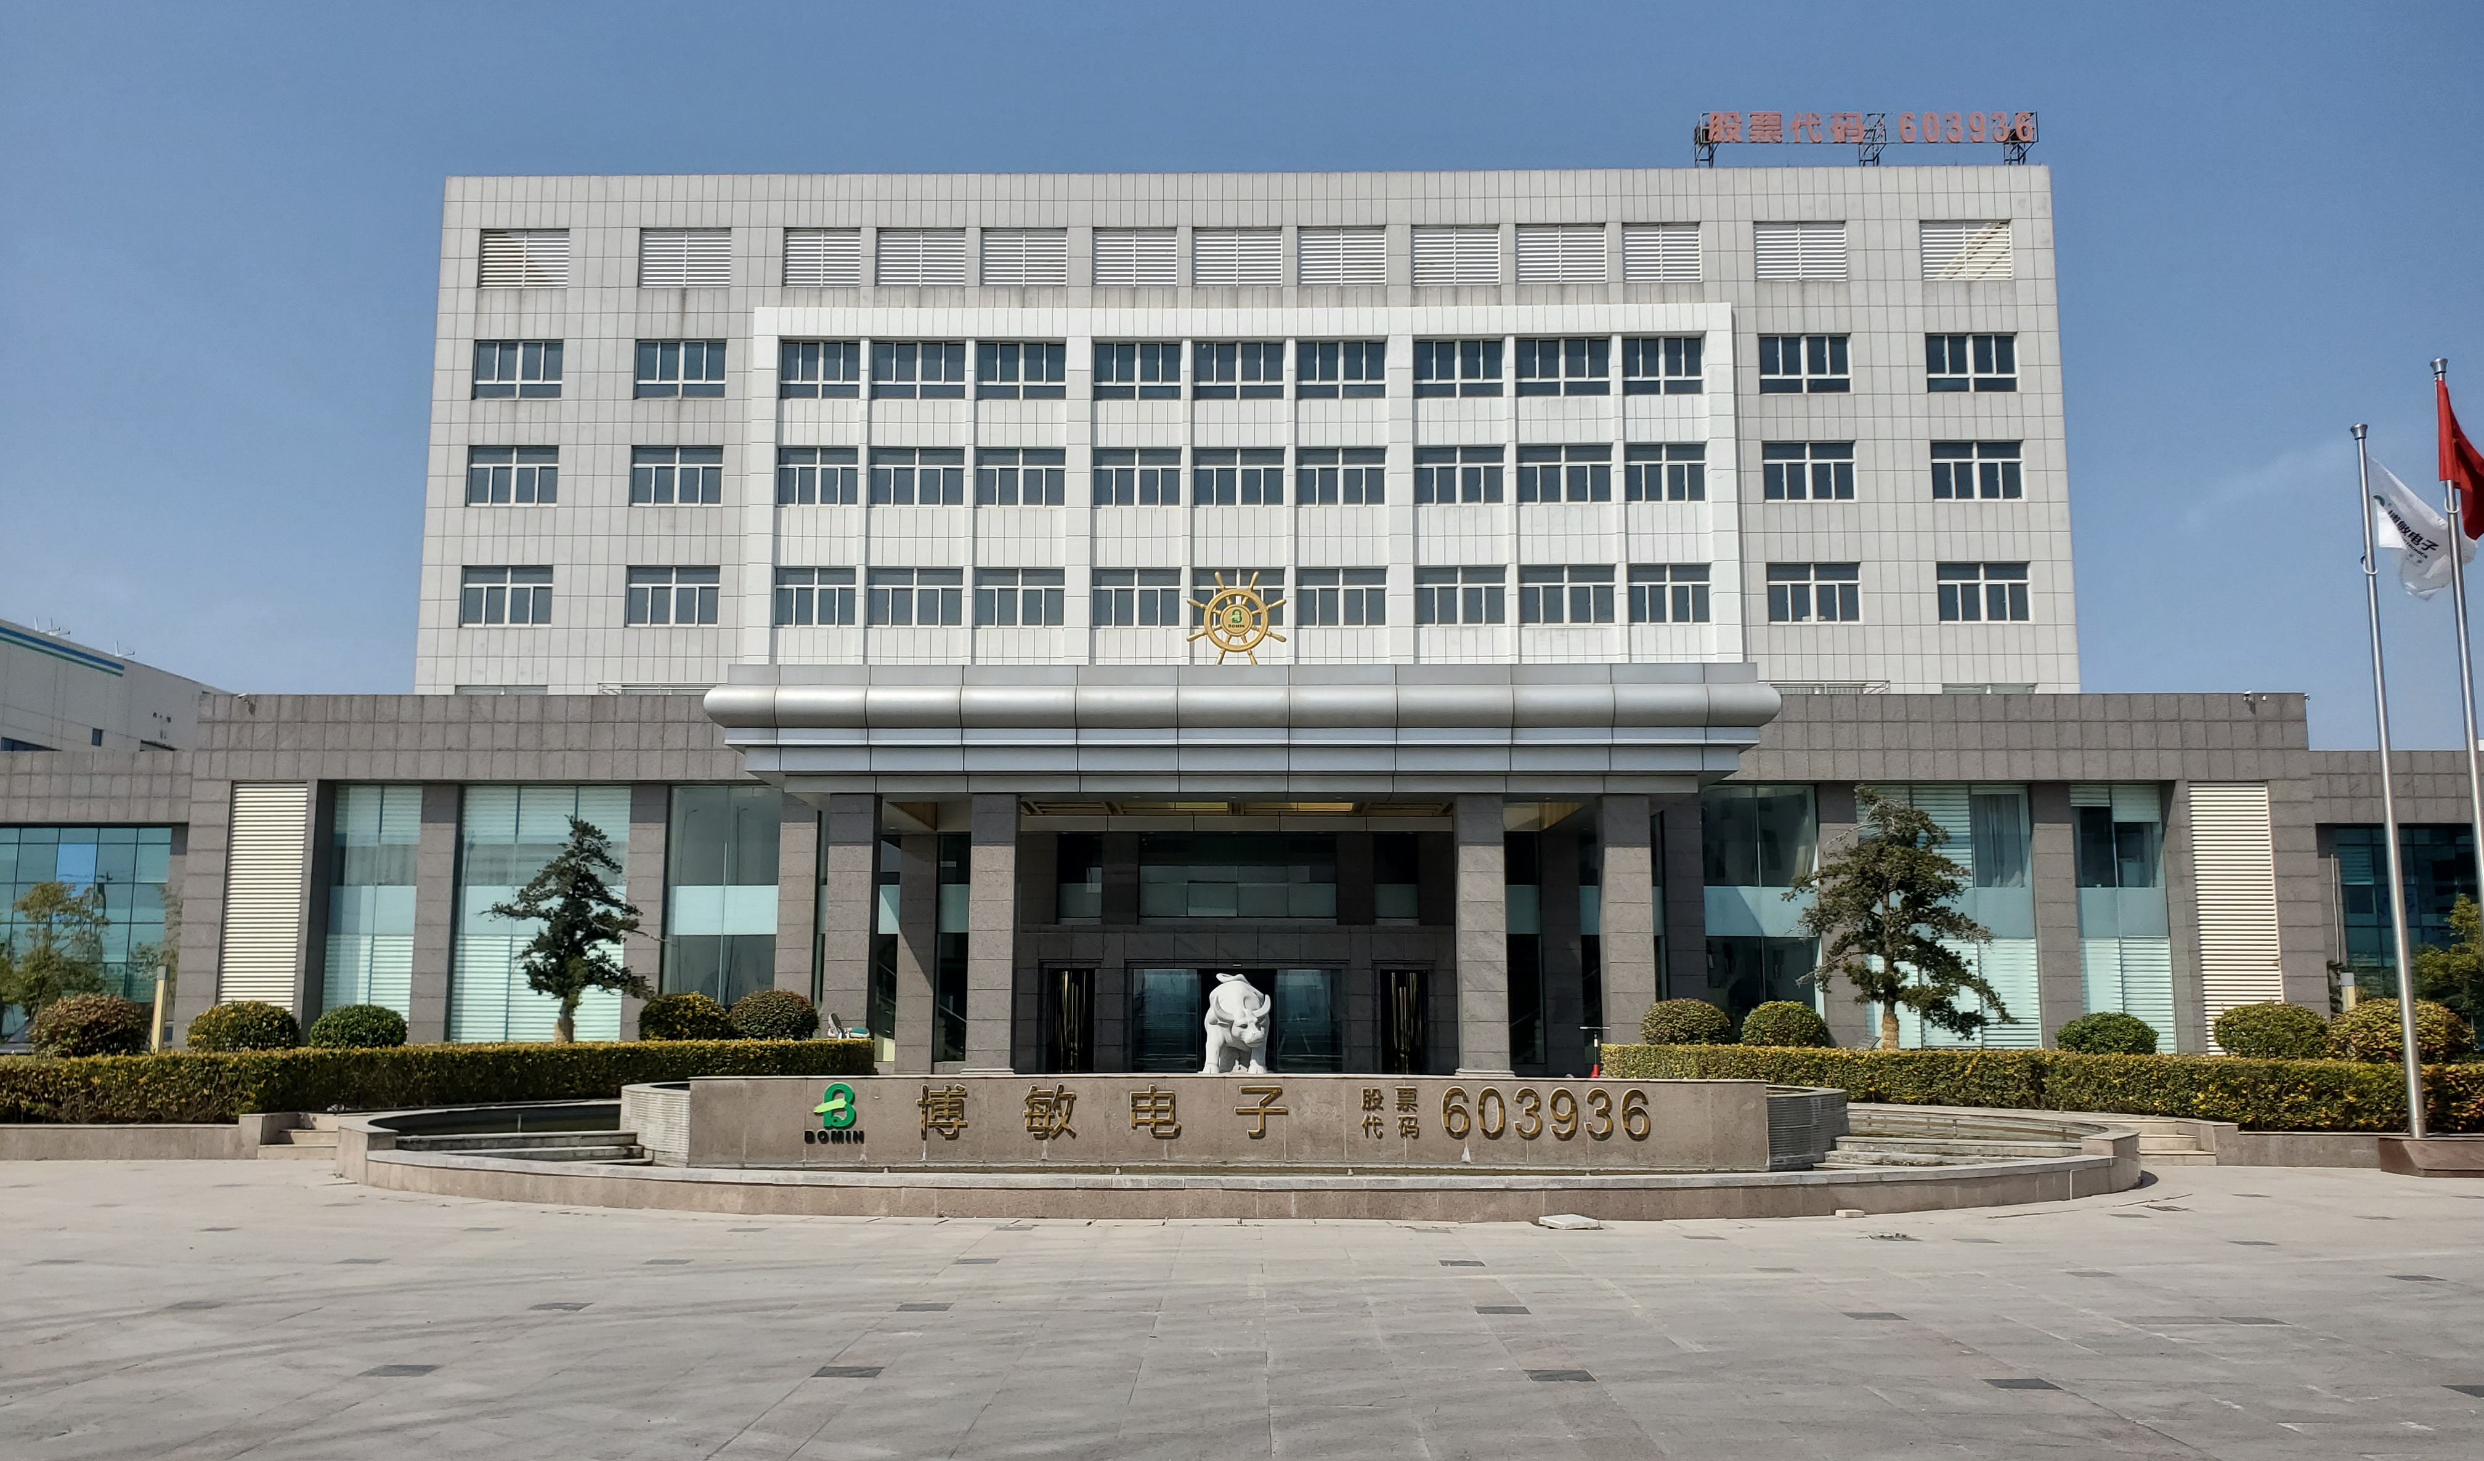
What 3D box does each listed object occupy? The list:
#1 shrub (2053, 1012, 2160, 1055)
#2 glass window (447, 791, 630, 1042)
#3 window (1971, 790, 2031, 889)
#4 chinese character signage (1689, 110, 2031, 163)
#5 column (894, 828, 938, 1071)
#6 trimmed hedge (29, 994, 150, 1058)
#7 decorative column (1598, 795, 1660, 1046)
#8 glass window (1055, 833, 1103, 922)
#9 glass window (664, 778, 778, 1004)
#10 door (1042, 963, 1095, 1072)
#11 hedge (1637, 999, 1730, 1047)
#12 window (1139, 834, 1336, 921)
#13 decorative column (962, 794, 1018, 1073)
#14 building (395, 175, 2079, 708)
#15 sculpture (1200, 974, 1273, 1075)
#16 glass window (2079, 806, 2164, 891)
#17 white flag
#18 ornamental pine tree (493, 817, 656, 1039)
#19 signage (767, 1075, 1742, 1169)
[{"bbox_3d":[14.412,5.250,31.066,1.777,1.084,1.750,0,-8,0],"label":"shrub"},{"bbox_3d":[-17.619,4.754,47.183,4.400,6.730,0.150,0,-8,1],"label":"glass window"},{"bbox_3d":[18.846,2.735,46.339,1.480,2.460,0.120,0,-8,1],"label":"window"},{"bbox_3d":[18.913,-17.989,56.491,10.207,1.600,1.100,0,-8,1],"label":"chinese character signage"},{"bbox_3d":[-8.342,5.727,48.332,0.946,6.210,0.900,0,-8,0],"label":"column"},{"bbox_3d":[-15.589,4.259,25.205,1.677,1.400,1.600,0,-8,1],"label":"trimmed hedge"},{"bbox_3d":[7.889,4.325,38.111,0.950,6.000,0.950,0,-8,1],"label":"decorative column"},{"bbox_3d":[-4.252,3.866,48.960,1.222,2.392,0.150,0,-8,0],"label":"glass window"},{"bbox_3d":[-11.666,4.184,41.697,2.623,6.019,0.150,0,-8,1],"label":"glass window"},{"bbox_3d":[-3.989,6.815,43.583,1.150,2.450,0.150,0,-8,1],"label":"door"},{"bbox_3d":[8.515,5.867,35.827,1.789,1.398,1.750,0,-8,0],"label":"hedge"},{"bbox_3d":[-0.127,3.866,48.960,5.194,2.392,0.150,0,-8,0],"label":"window"},{"bbox_3d":[-5.331,4.463,40.255,0.964,6.132,0.950,0,-8,0],"label":"decorative column"},{"bbox_3d":[0.106,-2.494,61.983,46.844,25.606,18.000,0,-8,1],"label":"building"},{"bbox_3d":[-0.066,3.332,21.047,0.810,1.160,1.600,1,-8,-7],"label":"sculpture"},{"bbox_3d":[21.797,2.965,46.208,2.100,2.080,0.120,0,-8,1],"label":"glass window"},{"bbox_3d":[14.055,-2.405,22.189,1.223,1.683,0.400,0,-8,0],"label":"white flag"},{"bbox_3d":[-11.165,3.585,31.061,2.737,4.310,2.600,0,-8,1],"label":"ornamental pine tree"},{"bbox_3d":[0.031,3.757,17.853,9.489,0.920,0.350,0,-8,1],"label":"signage"}]

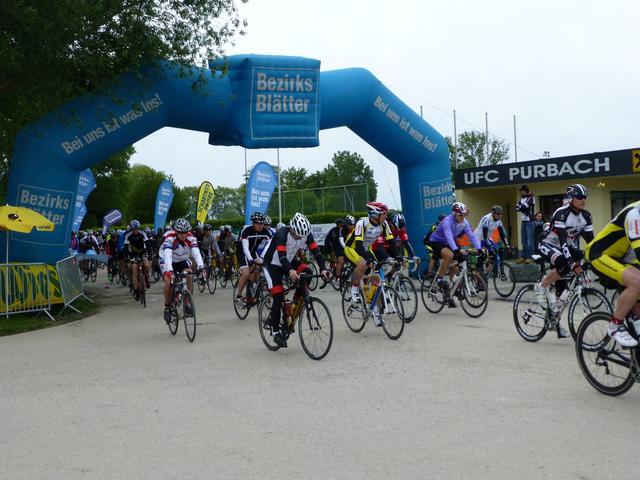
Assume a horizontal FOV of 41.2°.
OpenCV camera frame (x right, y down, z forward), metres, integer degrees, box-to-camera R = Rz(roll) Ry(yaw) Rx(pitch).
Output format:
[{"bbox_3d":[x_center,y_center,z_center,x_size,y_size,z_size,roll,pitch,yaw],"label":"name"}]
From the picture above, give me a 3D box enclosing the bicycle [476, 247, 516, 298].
[{"bbox_3d":[3.421,0.634,17.215,0.440,1.000,1.650,-2,0,-26],"label":"bicycle"}]

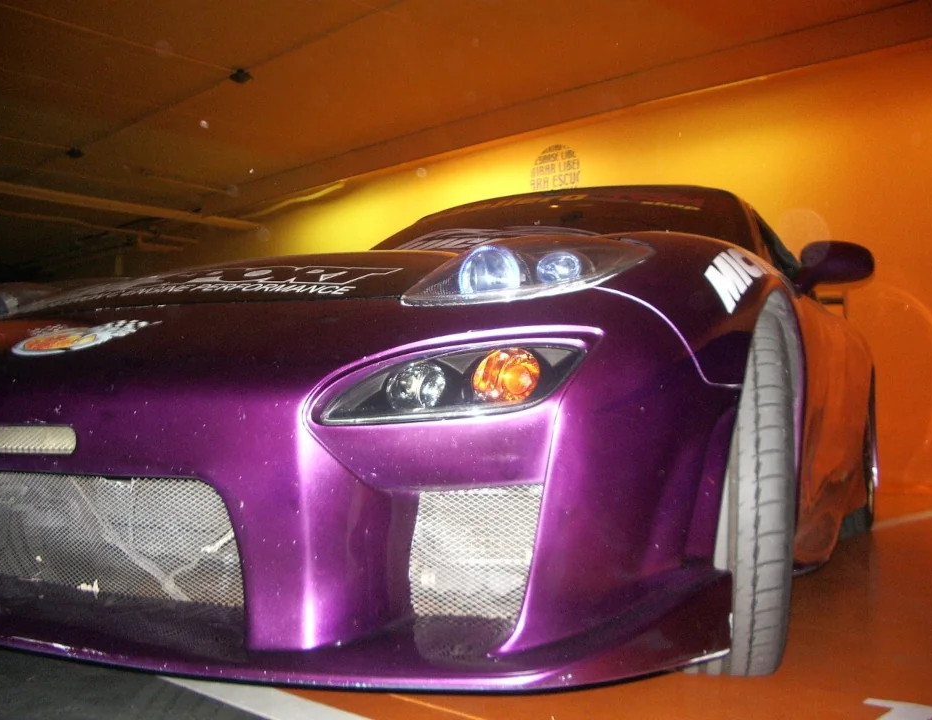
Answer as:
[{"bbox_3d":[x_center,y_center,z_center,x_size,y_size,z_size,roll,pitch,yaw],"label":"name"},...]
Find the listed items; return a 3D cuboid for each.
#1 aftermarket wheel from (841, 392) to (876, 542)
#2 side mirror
[{"bbox_3d":[1.520,0.390,3.920,0.260,0.640,0.640,0,-3,25],"label":"aftermarket wheel"},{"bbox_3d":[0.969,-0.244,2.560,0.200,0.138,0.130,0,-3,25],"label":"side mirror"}]

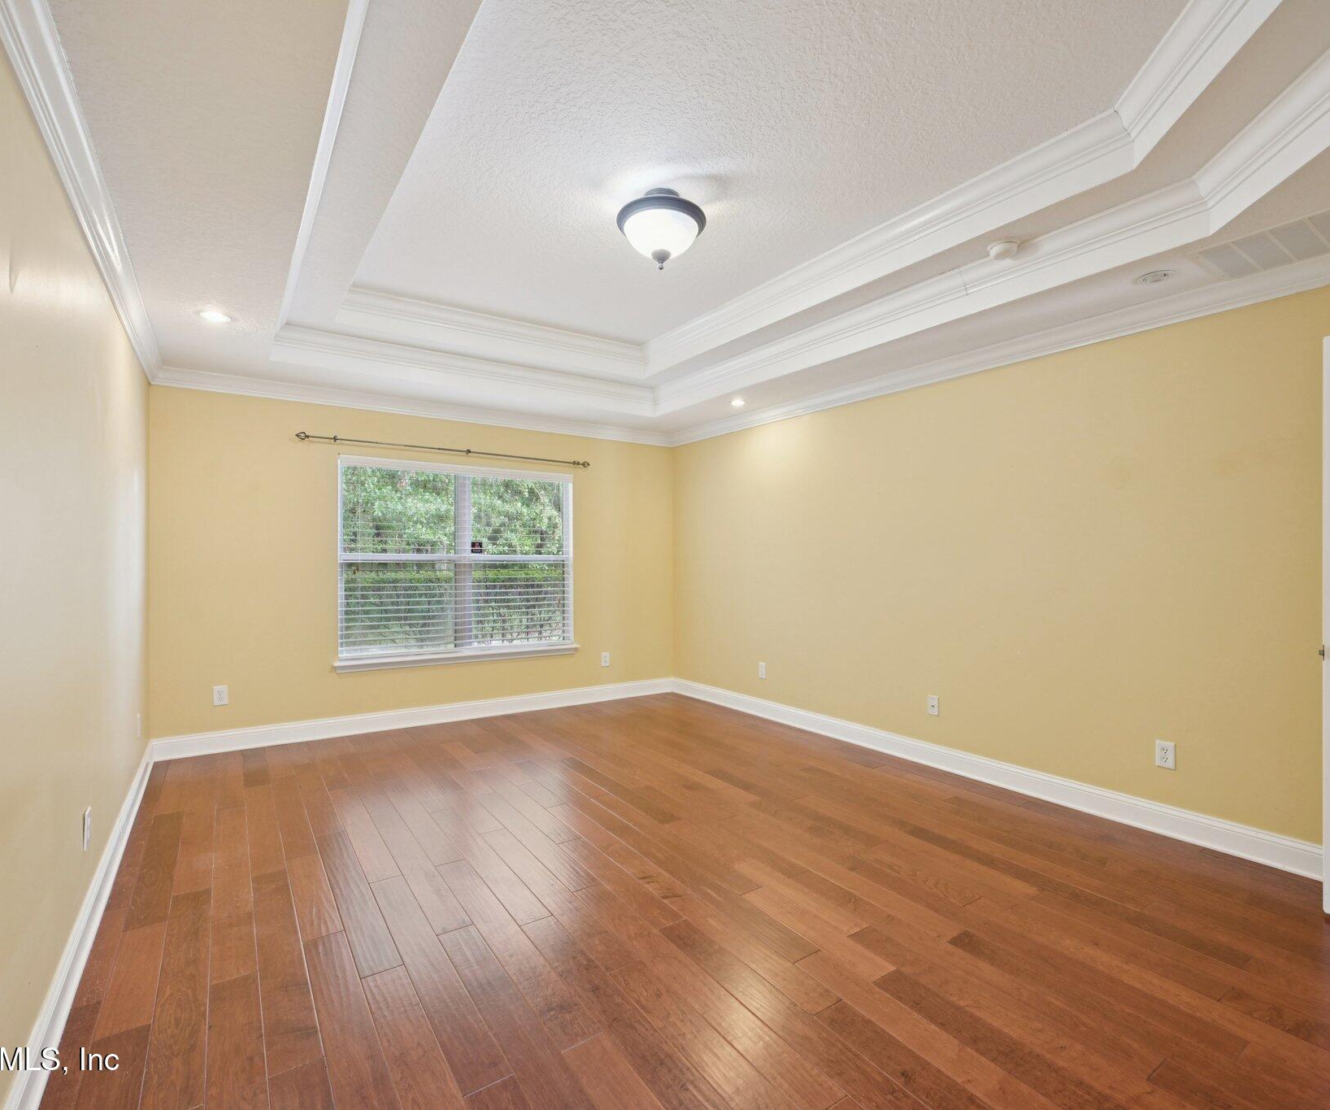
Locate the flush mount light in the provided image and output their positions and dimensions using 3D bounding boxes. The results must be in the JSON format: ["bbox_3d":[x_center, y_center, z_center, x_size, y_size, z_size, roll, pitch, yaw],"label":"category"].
[{"bbox_3d":[-0.015,-1.409,2.843,0.390,0.315,0.390,0,0,0],"label":"flush mount light"}]

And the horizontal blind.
[{"bbox_3d":[-1.558,0.060,5.104,1.856,1.507,0.120,0,0,-34],"label":"horizontal blind"}]

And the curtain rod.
[{"bbox_3d":[-1.580,-0.789,5.002,2.224,0.060,0.100,0,0,-34],"label":"curtain rod"}]

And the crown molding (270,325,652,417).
[{"bbox_3d":[-1.204,-1.256,4.600,2.731,0.205,0.093,0,0,-34],"label":"crown molding"}]

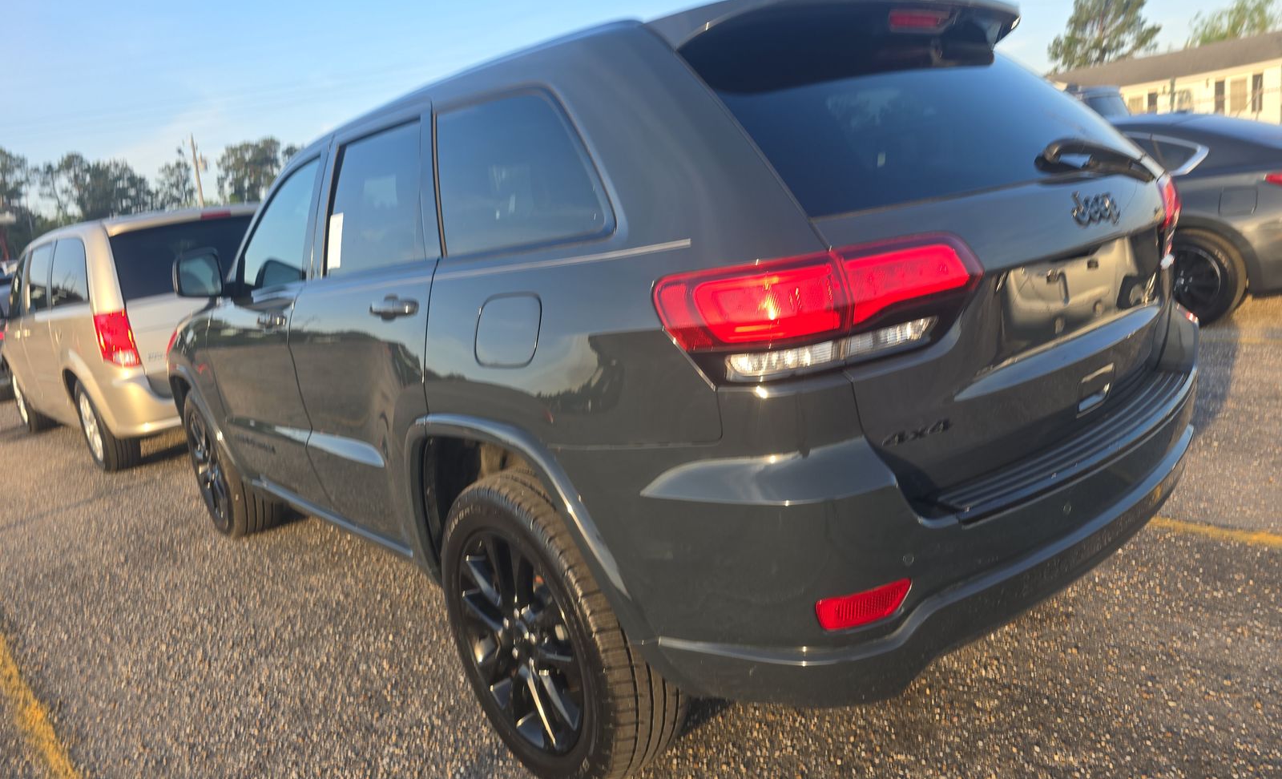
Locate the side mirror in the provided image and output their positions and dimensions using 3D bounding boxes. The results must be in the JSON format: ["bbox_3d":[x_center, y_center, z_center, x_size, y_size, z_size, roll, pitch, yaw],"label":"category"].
[{"bbox_3d":[-1.719,-0.449,3.320,0.200,0.185,0.135,-17,15,-38],"label":"side mirror"}]

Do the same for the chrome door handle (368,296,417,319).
[{"bbox_3d":[-0.630,-0.207,2.165,0.052,0.064,0.240,-17,15,-38],"label":"chrome door handle"}]

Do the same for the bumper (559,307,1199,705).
[{"bbox_3d":[0.789,0.096,2.026,1.900,0.600,0.660,-17,15,-38],"label":"bumper"}]

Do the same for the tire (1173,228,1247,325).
[{"bbox_3d":[3.893,-0.795,6.063,0.225,0.670,0.670,-17,15,-38],"label":"tire"}]

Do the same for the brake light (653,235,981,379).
[{"bbox_3d":[0.318,-0.143,1.477,0.556,0.200,0.230,-14,13,-26],"label":"brake light"}]

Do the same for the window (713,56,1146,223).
[{"bbox_3d":[0.692,-0.615,1.874,1.300,0.090,0.480,-17,59,-38],"label":"window"}]

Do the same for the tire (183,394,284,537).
[{"bbox_3d":[-2.063,0.339,4.334,0.275,0.773,0.773,-17,15,-38],"label":"tire"}]

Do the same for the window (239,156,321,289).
[{"bbox_3d":[-1.333,-0.598,3.144,0.050,0.455,0.820,11,-3,-40],"label":"window"}]

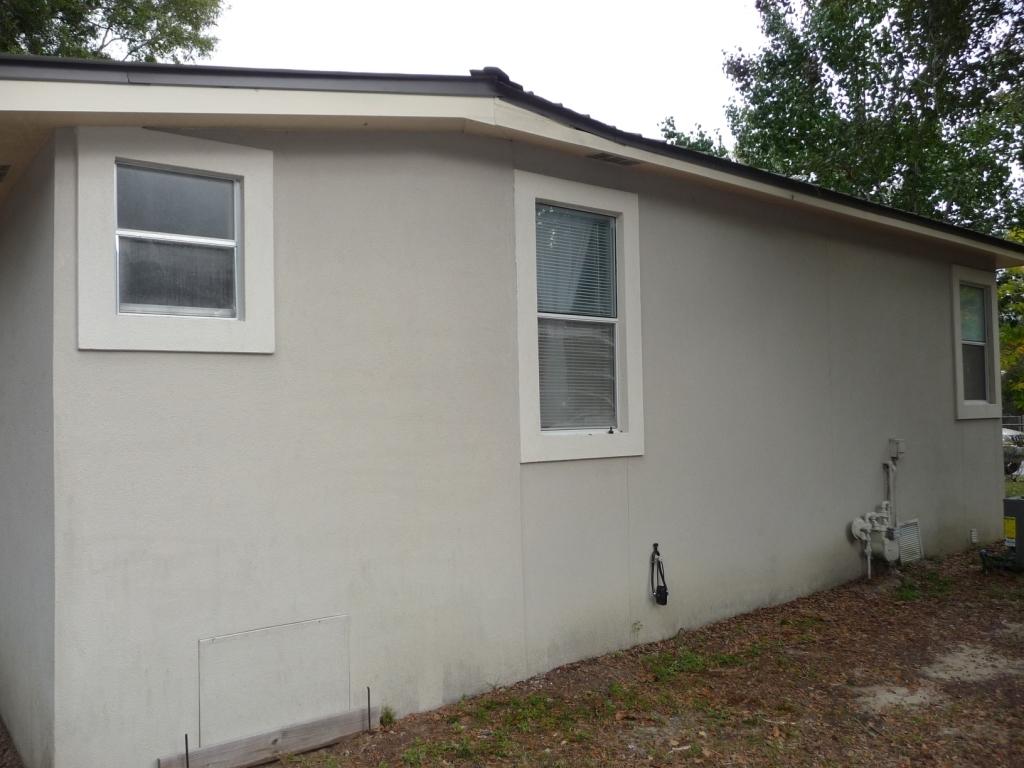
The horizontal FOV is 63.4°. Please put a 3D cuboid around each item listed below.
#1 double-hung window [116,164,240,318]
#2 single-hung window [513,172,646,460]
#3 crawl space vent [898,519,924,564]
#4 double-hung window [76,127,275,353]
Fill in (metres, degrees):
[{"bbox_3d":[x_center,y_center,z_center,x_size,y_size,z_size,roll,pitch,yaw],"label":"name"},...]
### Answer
[{"bbox_3d":[-1.630,-0.672,4.038,0.586,0.718,0.080,0,-2,-36],"label":"double-hung window"},{"bbox_3d":[0.434,-0.417,5.473,1.060,1.820,0.110,0,-2,-36],"label":"single-hung window"},{"bbox_3d":[3.740,1.479,7.772,0.372,0.392,0.040,0,-2,-36],"label":"crawl space vent"},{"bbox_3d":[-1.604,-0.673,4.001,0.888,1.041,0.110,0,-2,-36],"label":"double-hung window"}]

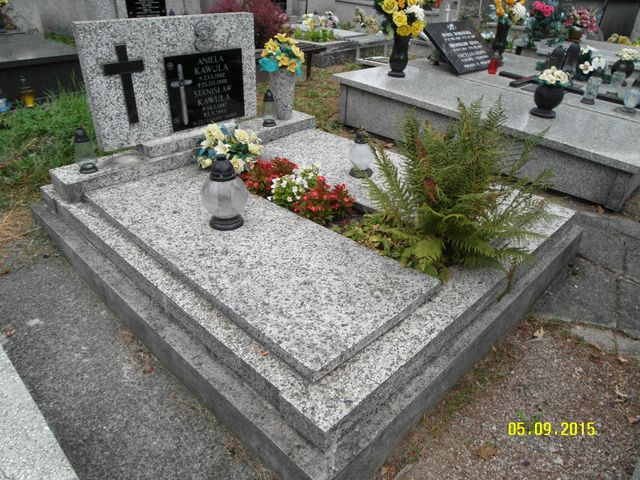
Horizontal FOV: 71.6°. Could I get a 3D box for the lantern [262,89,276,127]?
[{"bbox_3d":[-0.337,-0.875,2.924,0.092,0.224,0.092,1,30,0],"label":"lantern"}]

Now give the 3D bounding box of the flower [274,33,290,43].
[{"bbox_3d":[-0.256,-1.375,3.011,0.110,0.065,0.115,27,39,37],"label":"flower"}]

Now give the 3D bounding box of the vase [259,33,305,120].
[{"bbox_3d":[-0.269,-1.137,3.135,0.310,0.565,0.320,27,39,37],"label":"vase"}]

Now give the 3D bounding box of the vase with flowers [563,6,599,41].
[{"bbox_3d":[3.866,-3.236,6.622,0.460,0.460,0.480,27,39,37],"label":"vase with flowers"}]

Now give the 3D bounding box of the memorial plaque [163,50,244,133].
[{"bbox_3d":[-0.674,-0.909,2.693,0.025,0.413,0.523,27,39,37],"label":"memorial plaque"}]

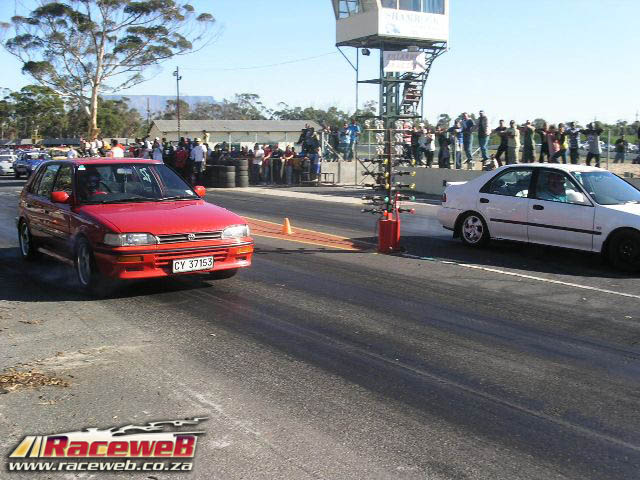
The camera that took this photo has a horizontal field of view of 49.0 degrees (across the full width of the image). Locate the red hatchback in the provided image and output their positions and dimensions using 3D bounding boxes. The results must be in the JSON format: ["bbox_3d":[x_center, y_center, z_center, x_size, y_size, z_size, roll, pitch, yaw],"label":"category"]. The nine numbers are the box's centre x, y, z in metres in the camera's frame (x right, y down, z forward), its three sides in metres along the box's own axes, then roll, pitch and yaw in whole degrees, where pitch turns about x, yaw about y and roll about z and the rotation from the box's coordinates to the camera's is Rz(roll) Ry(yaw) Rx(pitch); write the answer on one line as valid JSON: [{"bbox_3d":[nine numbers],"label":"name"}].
[{"bbox_3d":[-2.447,-0.302,8.567,1.680,1.360,4.000,-5,9,-36],"label":"red hatchback"}]

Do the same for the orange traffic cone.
[{"bbox_3d":[-0.579,-0.256,12.507,0.220,0.290,0.220,0,7,0],"label":"orange traffic cone"}]

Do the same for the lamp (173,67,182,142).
[{"bbox_3d":[-9.906,-8.429,49.339,0.600,7.270,0.400,0,7,0],"label":"lamp"}]

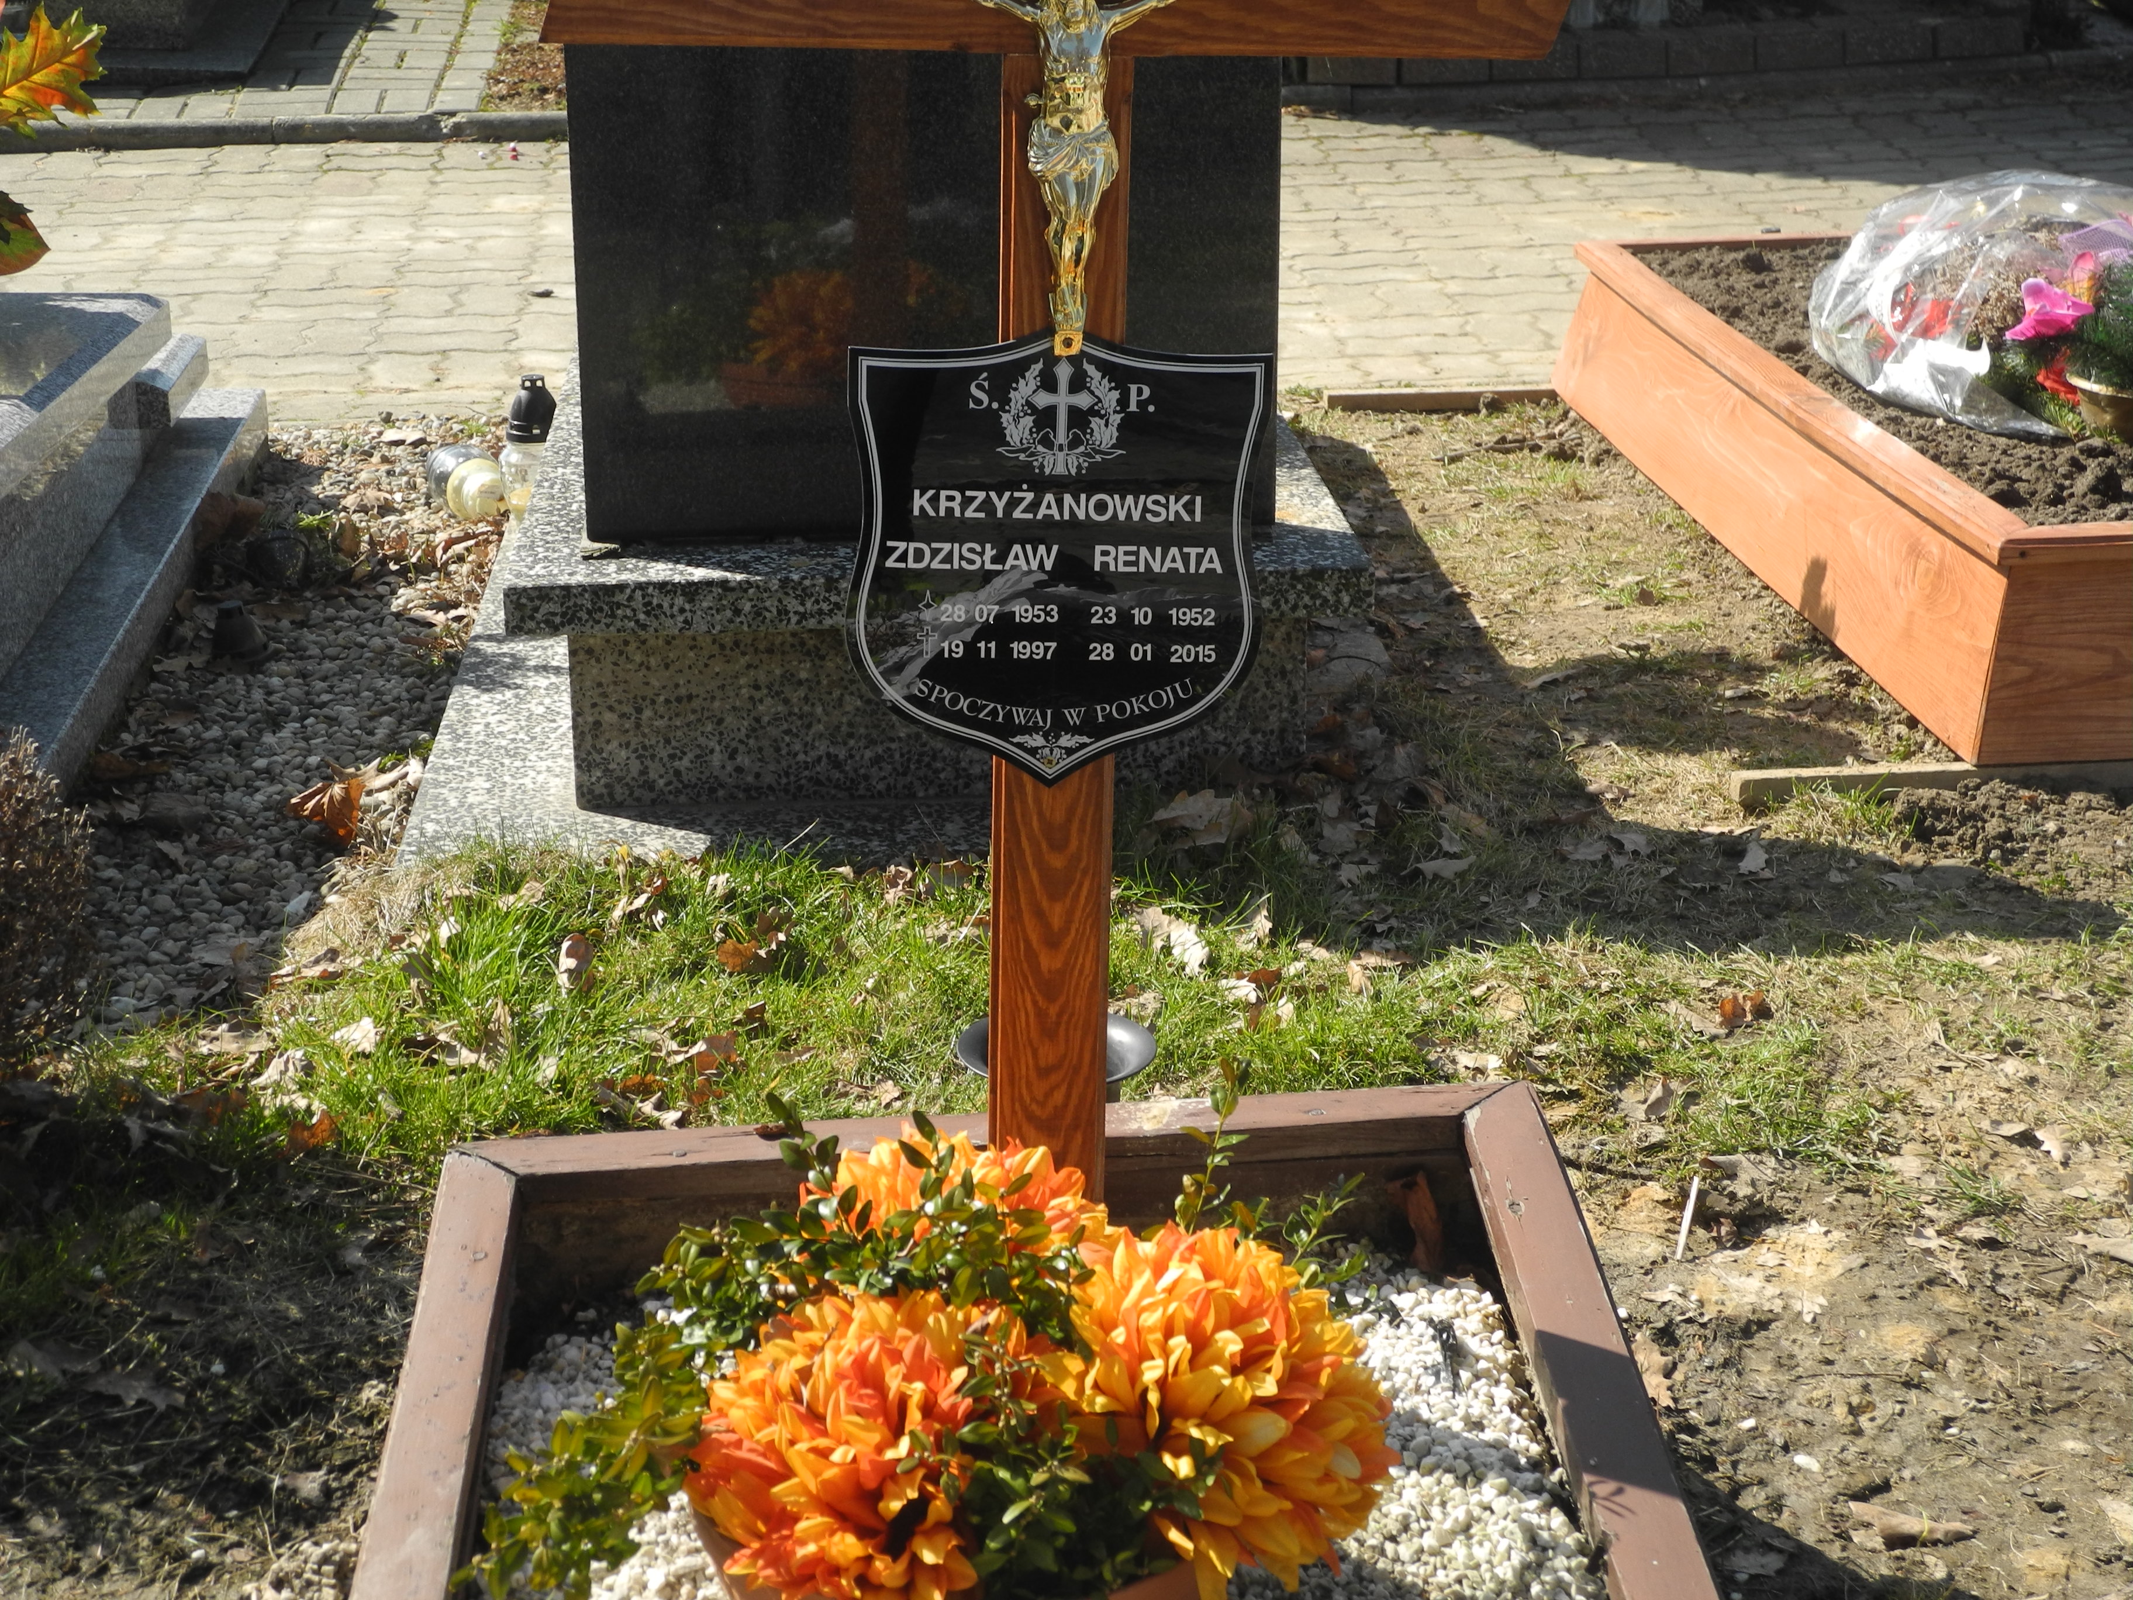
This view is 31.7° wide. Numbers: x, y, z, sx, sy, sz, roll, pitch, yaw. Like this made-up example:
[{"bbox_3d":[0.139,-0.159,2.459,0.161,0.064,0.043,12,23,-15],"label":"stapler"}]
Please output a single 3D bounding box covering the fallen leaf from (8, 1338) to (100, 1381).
[{"bbox_3d":[-0.782,0.429,2.898,0.074,0.020,0.045,2,21,7],"label":"fallen leaf"}]

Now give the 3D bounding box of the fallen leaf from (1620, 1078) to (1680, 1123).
[{"bbox_3d":[0.542,0.278,3.480,0.054,0.028,0.038,0,21,0],"label":"fallen leaf"}]

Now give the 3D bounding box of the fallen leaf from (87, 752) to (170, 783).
[{"bbox_3d":[-1.036,-0.038,4.150,0.092,0.022,0.045,2,21,7],"label":"fallen leaf"}]

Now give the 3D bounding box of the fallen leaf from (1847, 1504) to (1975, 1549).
[{"bbox_3d":[0.599,0.513,2.668,0.088,0.020,0.036,4,21,13],"label":"fallen leaf"}]

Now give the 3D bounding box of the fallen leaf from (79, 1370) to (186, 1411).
[{"bbox_3d":[-0.709,0.446,2.850,0.080,0.020,0.045,4,21,11],"label":"fallen leaf"}]

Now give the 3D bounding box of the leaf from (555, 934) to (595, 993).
[{"bbox_3d":[-0.493,0.163,3.774,0.038,0.042,0.045,0,21,0],"label":"leaf"}]

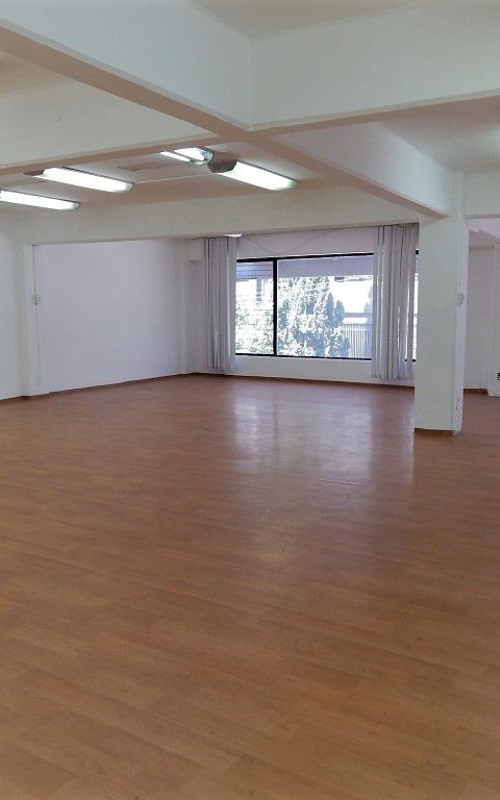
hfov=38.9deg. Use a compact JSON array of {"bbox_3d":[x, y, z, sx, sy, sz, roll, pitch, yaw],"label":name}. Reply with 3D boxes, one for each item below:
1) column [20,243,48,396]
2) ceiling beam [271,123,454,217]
[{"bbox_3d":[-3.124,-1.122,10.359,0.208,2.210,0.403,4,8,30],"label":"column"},{"bbox_3d":[0.977,-1.925,5.701,0.223,0.453,3.838,4,8,30],"label":"ceiling beam"}]

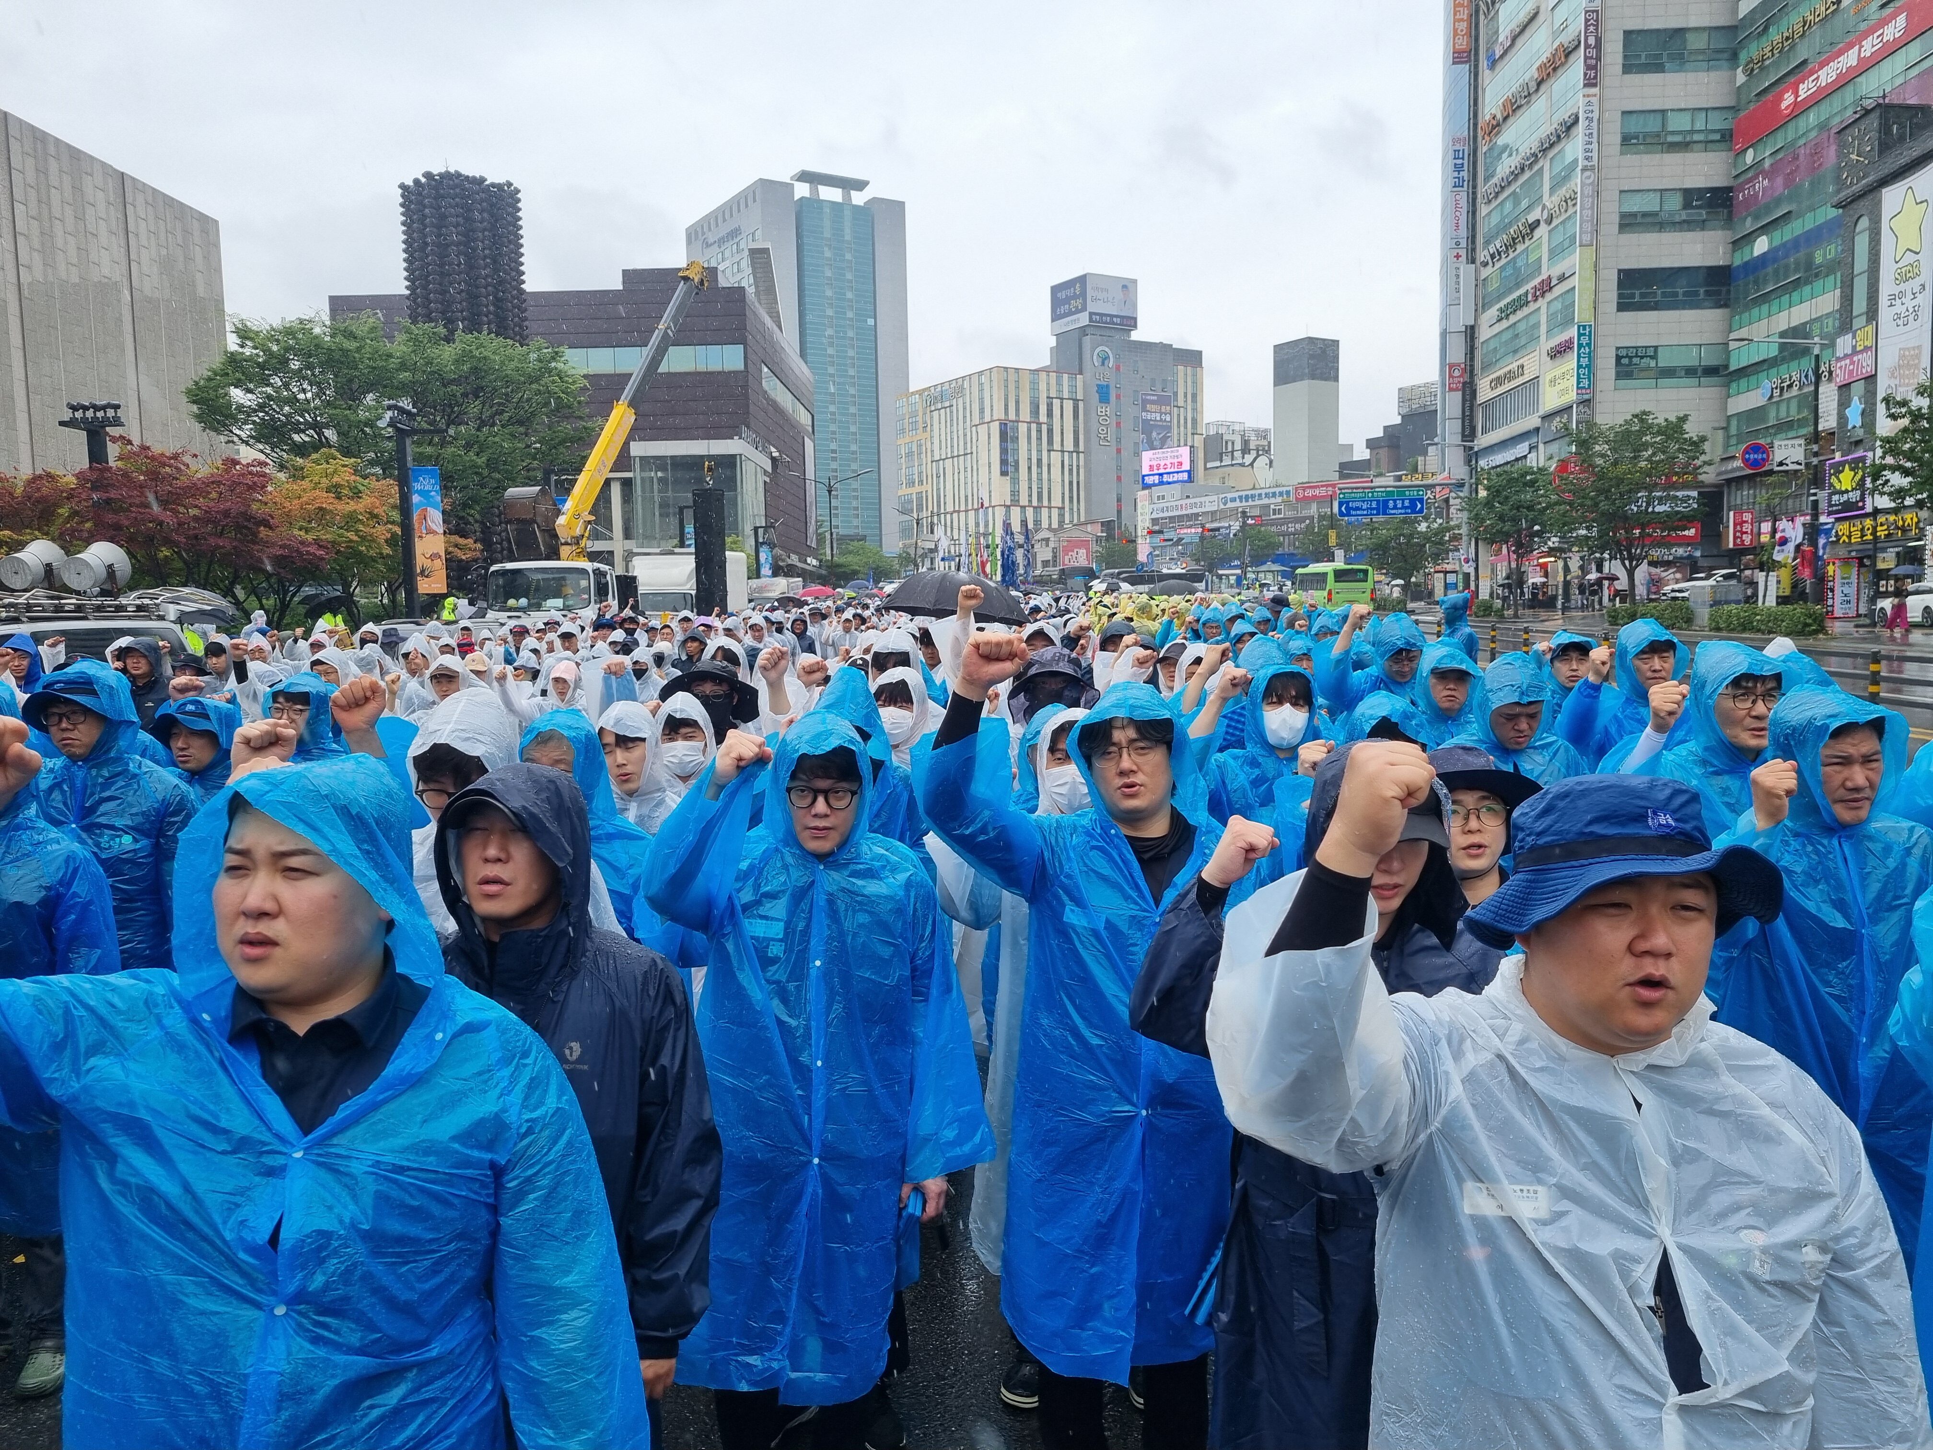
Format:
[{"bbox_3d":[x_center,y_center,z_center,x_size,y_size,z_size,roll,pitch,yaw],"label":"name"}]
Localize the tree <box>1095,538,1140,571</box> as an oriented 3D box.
[{"bbox_3d":[13.565,-13.597,129.889,4.300,6.400,4.200,-1,5,0],"label":"tree"}]

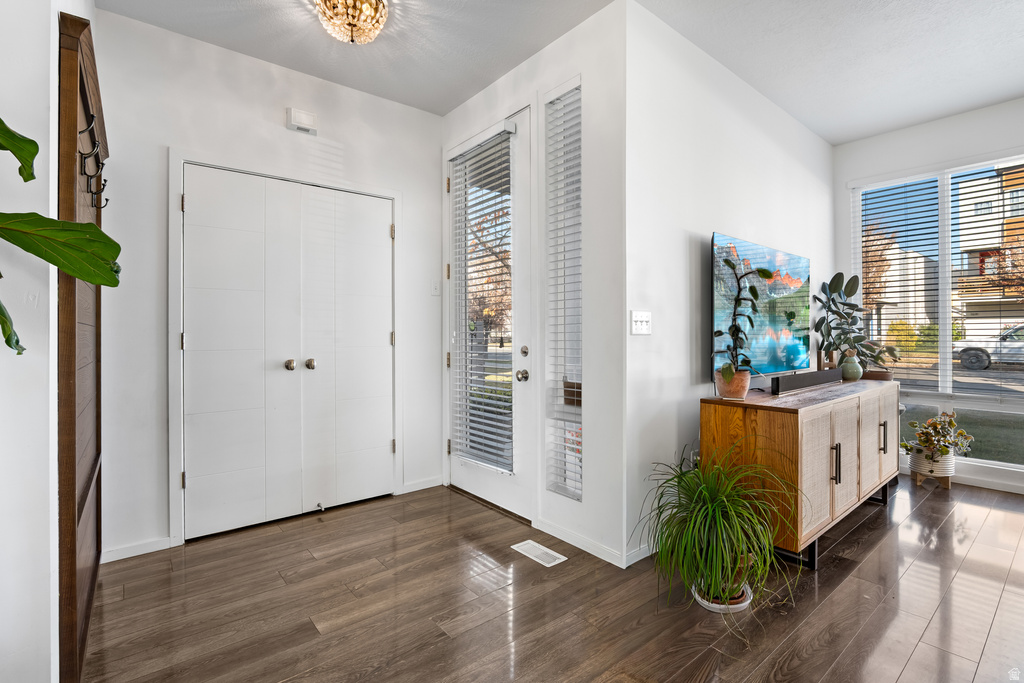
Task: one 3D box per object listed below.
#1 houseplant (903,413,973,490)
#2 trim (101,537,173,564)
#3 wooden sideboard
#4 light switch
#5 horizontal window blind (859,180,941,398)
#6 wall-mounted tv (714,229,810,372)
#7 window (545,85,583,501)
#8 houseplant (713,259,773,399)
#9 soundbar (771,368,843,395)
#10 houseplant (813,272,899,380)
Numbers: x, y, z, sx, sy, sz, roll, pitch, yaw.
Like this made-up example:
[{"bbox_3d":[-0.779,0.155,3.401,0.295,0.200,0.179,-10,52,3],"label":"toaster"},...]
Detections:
[{"bbox_3d":[3.130,0.790,3.360,0.460,0.560,0.420,0,1,-38],"label":"houseplant"},{"bbox_3d":[-1.965,1.090,2.365,0.300,0.062,0.016,0,1,-37],"label":"trim"},{"bbox_3d":[1.811,0.686,2.729,1.809,0.795,0.446,0,1,-39],"label":"wooden sideboard"},{"bbox_3d":[0.652,-0.096,2.295,0.165,0.117,0.010,0,1,-38],"label":"light switch"},{"bbox_3d":[3.158,-0.440,3.724,0.060,1.680,0.510,0,1,-39],"label":"horizontal window blind"},{"bbox_3d":[1.690,-0.205,3.040,1.445,0.830,0.055,0,1,-38],"label":"wall-mounted tv"},{"bbox_3d":[0.295,-0.250,2.470,0.060,2.160,0.280,0,1,-39],"label":"window"},{"bbox_3d":[1.206,-0.078,2.385,0.270,0.739,0.250,0,1,-39],"label":"houseplant"},{"bbox_3d":[1.915,0.248,2.930,1.060,0.088,0.060,0,1,-38],"label":"soundbar"},{"bbox_3d":[2.580,-0.110,3.420,0.570,0.790,0.480,0,1,-38],"label":"houseplant"}]

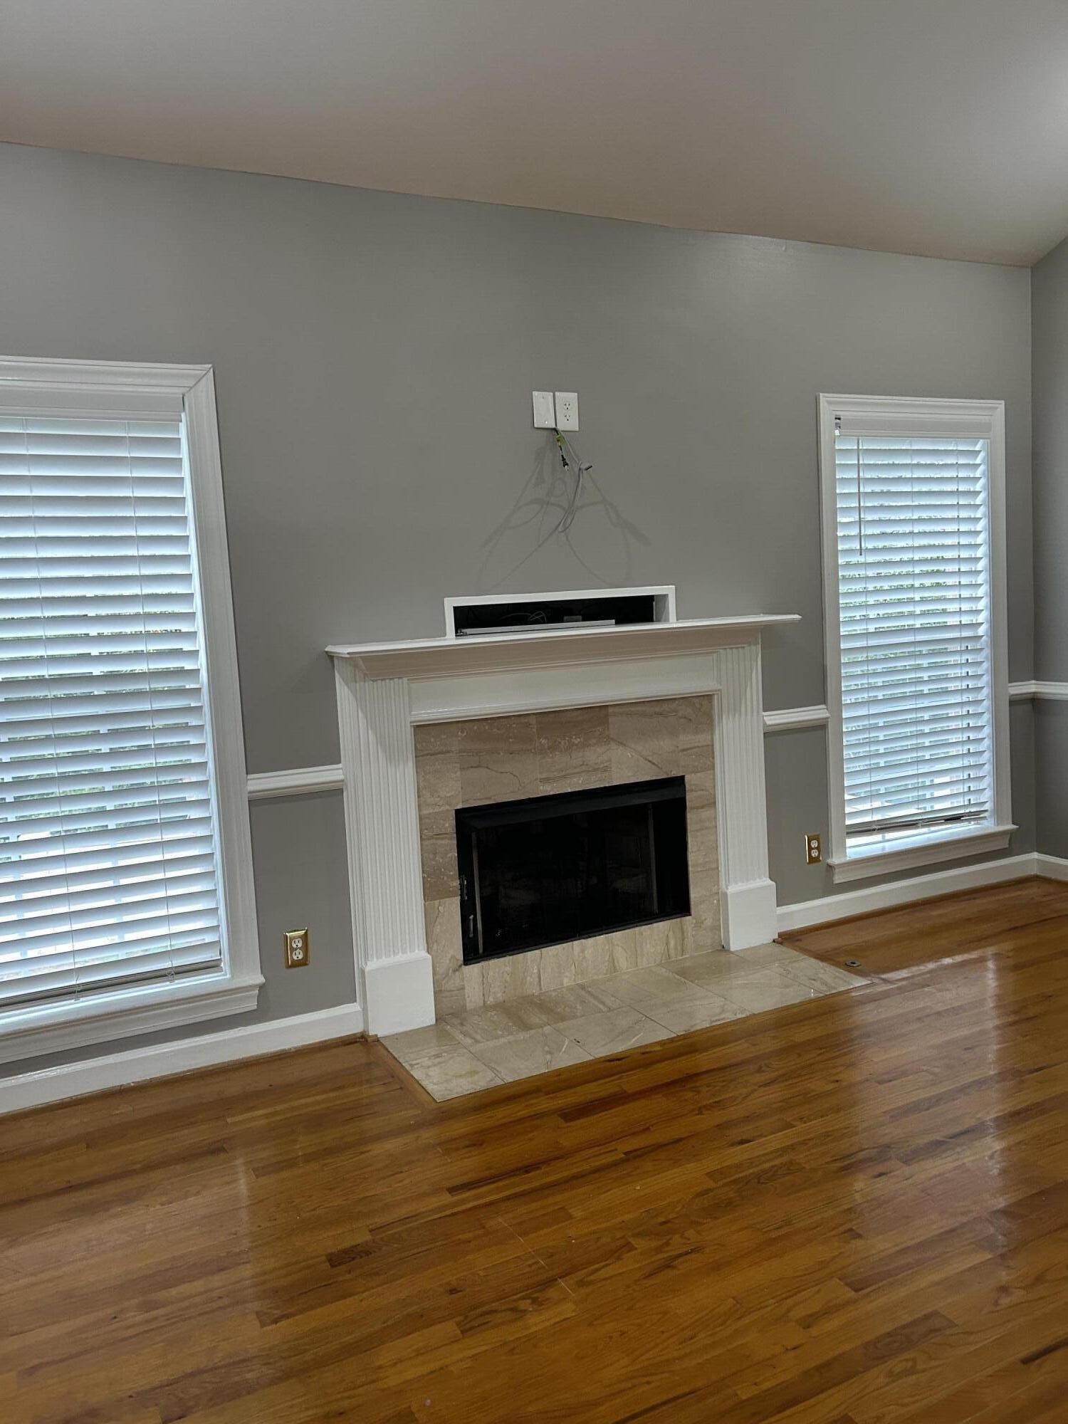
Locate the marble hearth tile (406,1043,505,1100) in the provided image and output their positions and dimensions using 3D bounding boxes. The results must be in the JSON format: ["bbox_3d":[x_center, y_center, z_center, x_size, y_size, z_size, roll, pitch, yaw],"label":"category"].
[{"bbox_3d":[-0.245,1.105,3.261,0.220,0.013,0.307,-6,7,-26],"label":"marble hearth tile"}]

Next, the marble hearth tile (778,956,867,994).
[{"bbox_3d":[1.037,0.966,3.889,0.203,0.013,0.309,-6,7,-26],"label":"marble hearth tile"}]

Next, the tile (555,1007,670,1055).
[{"bbox_3d":[0.256,1.030,3.448,0.300,0.012,0.303,-6,7,-26],"label":"tile"}]

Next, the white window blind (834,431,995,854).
[{"bbox_3d":[1.653,-0.345,4.651,0.880,1.754,0.062,-6,7,-26],"label":"white window blind"}]

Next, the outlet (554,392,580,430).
[{"bbox_3d":[0.121,-1.063,3.784,0.087,0.131,0.008,-6,7,-26],"label":"outlet"}]

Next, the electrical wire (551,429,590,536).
[{"bbox_3d":[0.135,-0.810,3.759,0.123,0.356,0.099,-6,7,-26],"label":"electrical wire"}]

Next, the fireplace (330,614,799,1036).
[{"bbox_3d":[0.201,0.358,3.818,1.765,1.307,0.209,-6,7,-26],"label":"fireplace"}]

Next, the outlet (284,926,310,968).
[{"bbox_3d":[-0.756,0.759,3.426,0.073,0.117,0.010,-6,7,-26],"label":"outlet"}]

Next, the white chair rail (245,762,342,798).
[{"bbox_3d":[-0.747,0.221,3.380,0.296,0.077,0.026,-6,7,-26],"label":"white chair rail"}]

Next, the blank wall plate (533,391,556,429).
[{"bbox_3d":[0.039,-1.041,3.689,0.080,0.119,0.010,-6,7,-26],"label":"blank wall plate"}]

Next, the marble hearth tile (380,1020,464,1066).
[{"bbox_3d":[-0.369,1.085,3.511,0.222,0.013,0.251,-6,7,-26],"label":"marble hearth tile"}]

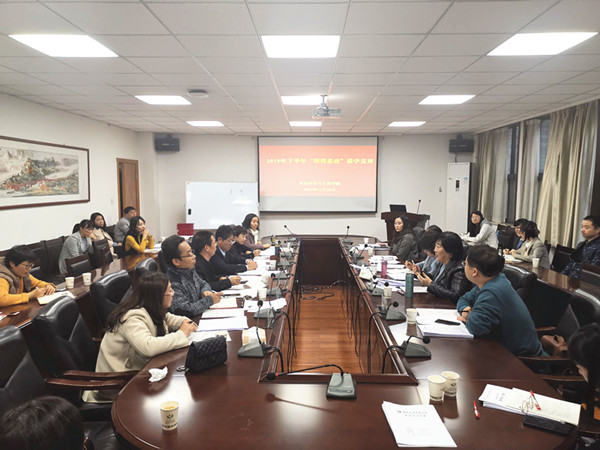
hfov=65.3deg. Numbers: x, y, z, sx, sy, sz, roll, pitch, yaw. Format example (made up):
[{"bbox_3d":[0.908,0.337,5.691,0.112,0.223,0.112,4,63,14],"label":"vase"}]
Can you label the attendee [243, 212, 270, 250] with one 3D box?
[{"bbox_3d":[-0.571,0.430,6.683,0.700,1.190,0.500,4,7,36],"label":"attendee"}]

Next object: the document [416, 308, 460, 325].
[{"bbox_3d":[0.950,0.619,3.165,0.300,0.020,0.340,1,5,9],"label":"document"}]

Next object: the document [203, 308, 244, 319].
[{"bbox_3d":[-0.507,0.604,3.167,0.290,0.012,0.210,0,5,-5],"label":"document"}]

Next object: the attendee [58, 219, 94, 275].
[{"bbox_3d":[-2.771,0.511,5.932,0.750,1.195,0.580,1,5,13],"label":"attendee"}]

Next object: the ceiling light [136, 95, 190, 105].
[{"bbox_3d":[-1.740,-1.609,6.007,0.590,0.050,0.590,0,5,1],"label":"ceiling light"}]

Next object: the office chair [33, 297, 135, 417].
[{"bbox_3d":[-1.027,0.913,2.756,0.700,1.040,0.630,0,5,1],"label":"office chair"}]

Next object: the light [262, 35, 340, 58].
[{"bbox_3d":[0.013,-1.389,3.619,0.600,0.060,0.600,0,5,1],"label":"light"}]

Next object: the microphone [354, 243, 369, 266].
[{"bbox_3d":[0.711,0.331,5.288,0.160,0.230,0.120,0,5,1],"label":"microphone"}]

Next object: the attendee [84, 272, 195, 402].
[{"bbox_3d":[-0.922,0.810,2.764,0.720,1.165,0.570,-2,5,-20],"label":"attendee"}]

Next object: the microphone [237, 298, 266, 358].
[{"bbox_3d":[-0.252,0.535,2.466,0.150,0.280,0.125,0,5,1],"label":"microphone"}]

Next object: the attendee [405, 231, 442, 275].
[{"bbox_3d":[1.305,0.631,4.796,0.700,1.175,0.520,0,5,4],"label":"attendee"}]

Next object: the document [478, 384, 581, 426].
[{"bbox_3d":[0.912,0.720,1.862,0.340,0.025,0.205,4,6,33],"label":"document"}]

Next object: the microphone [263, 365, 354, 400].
[{"bbox_3d":[0.045,0.663,2.016,0.380,0.105,0.150,0,5,1],"label":"microphone"}]

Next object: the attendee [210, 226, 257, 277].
[{"bbox_3d":[-0.750,0.610,4.992,0.680,1.240,0.520,1,5,8],"label":"attendee"}]

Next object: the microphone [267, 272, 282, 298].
[{"bbox_3d":[-0.206,0.475,3.846,0.140,0.210,0.120,0,5,1],"label":"microphone"}]

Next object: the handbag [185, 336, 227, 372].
[{"bbox_3d":[-0.475,0.645,2.389,0.200,0.141,0.085,-5,7,-42],"label":"handbag"}]

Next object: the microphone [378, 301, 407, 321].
[{"bbox_3d":[0.642,0.577,3.202,0.180,0.115,0.125,0,5,1],"label":"microphone"}]

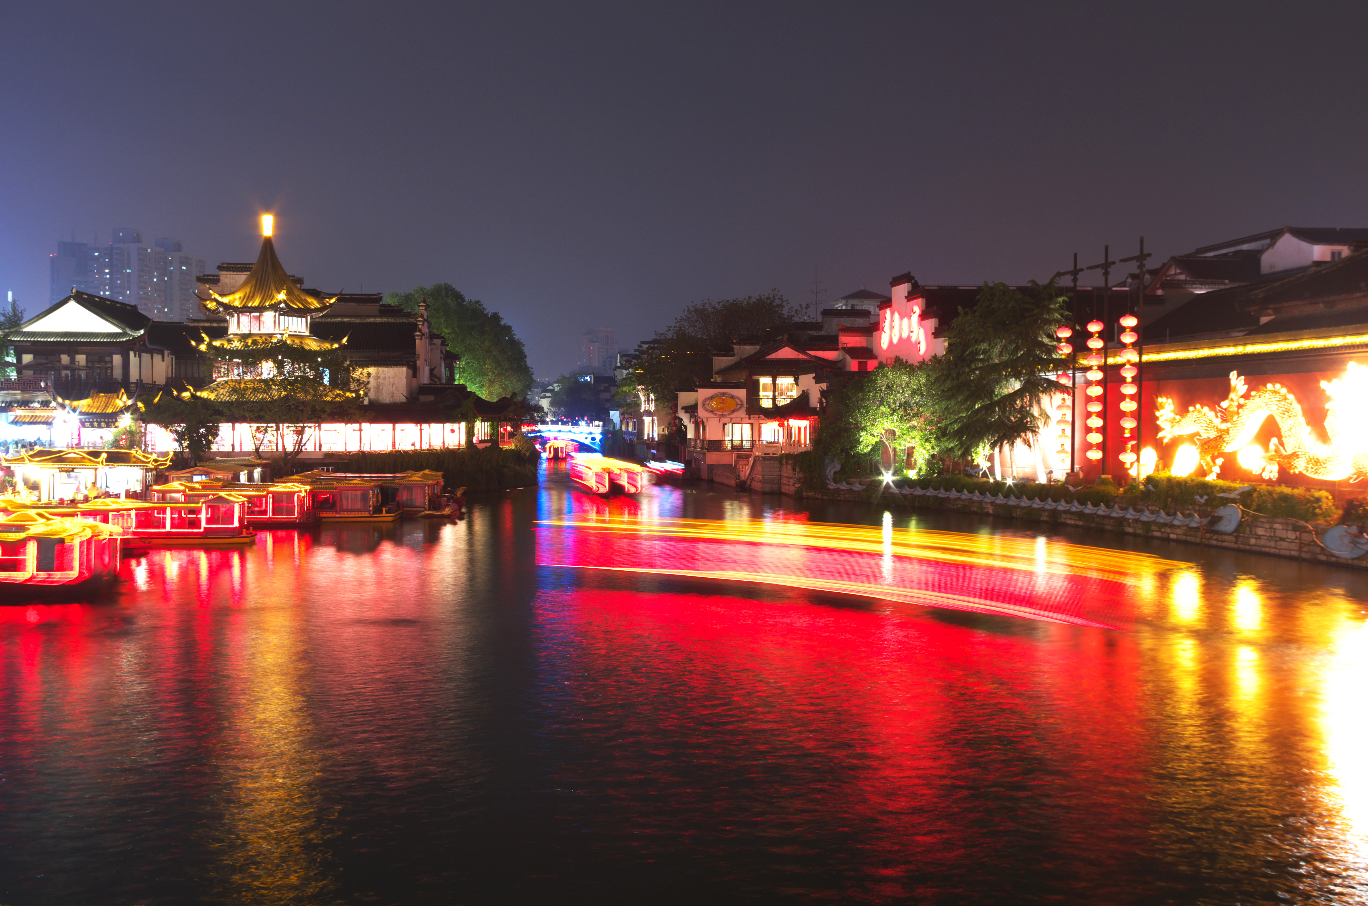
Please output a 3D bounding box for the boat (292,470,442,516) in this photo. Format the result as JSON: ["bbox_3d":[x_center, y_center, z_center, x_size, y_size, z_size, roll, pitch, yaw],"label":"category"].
[{"bbox_3d":[-19.866,2.561,85.000,11.000,3.000,3.400,0,1,9],"label":"boat"}]

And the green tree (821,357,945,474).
[{"bbox_3d":[15.624,-2.888,107.000,9.700,9.200,8.800,0,1,0],"label":"green tree"}]

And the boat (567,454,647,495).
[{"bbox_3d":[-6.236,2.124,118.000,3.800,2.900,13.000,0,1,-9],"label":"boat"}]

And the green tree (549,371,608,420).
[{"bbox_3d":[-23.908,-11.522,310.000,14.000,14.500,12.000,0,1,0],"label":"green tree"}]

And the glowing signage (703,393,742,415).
[{"bbox_3d":[3.890,-4.913,138.000,4.000,2.200,0.250,0,1,2],"label":"glowing signage"}]

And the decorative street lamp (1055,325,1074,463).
[{"bbox_3d":[26.999,-4.174,97.000,1.250,9.700,1.250,0,1,0],"label":"decorative street lamp"}]

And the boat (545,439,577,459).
[{"bbox_3d":[-22.348,-0.537,245.000,3.700,3.000,12.000,0,1,4],"label":"boat"}]

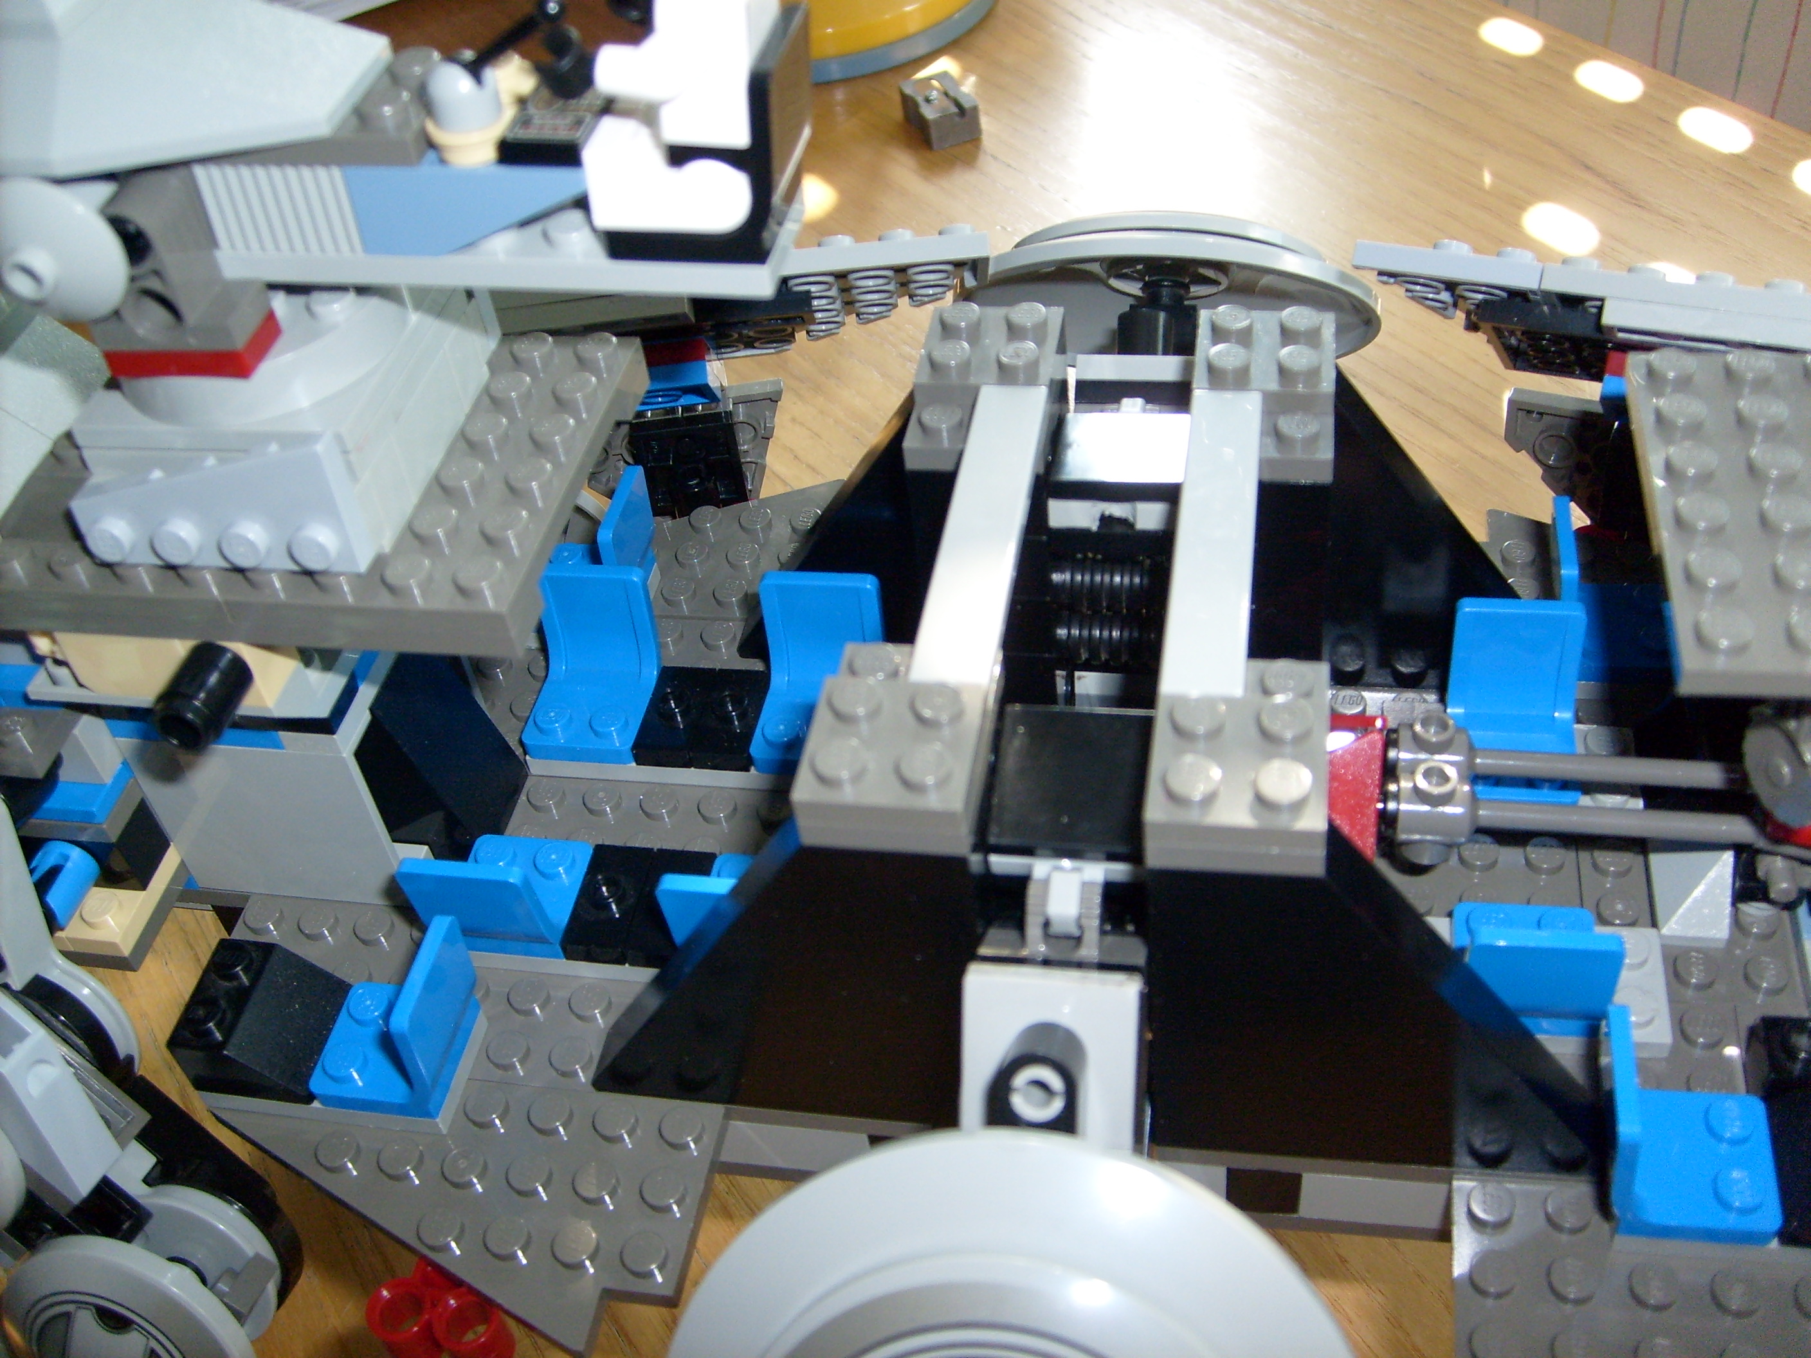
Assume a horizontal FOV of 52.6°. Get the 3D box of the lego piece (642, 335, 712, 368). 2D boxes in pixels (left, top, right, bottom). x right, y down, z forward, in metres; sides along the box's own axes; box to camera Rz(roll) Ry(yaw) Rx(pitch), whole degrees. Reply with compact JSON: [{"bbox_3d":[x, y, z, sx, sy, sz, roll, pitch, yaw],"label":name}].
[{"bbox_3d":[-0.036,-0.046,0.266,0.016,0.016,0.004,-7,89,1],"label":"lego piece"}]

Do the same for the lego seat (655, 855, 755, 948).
[{"bbox_3d":[-0.018,0.024,0.214,0.016,0.018,0.019,3,45,12],"label":"lego seat"}]

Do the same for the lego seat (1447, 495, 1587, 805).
[{"bbox_3d":[0.074,0.004,0.221,0.016,0.018,0.019,3,45,12],"label":"lego seat"}]

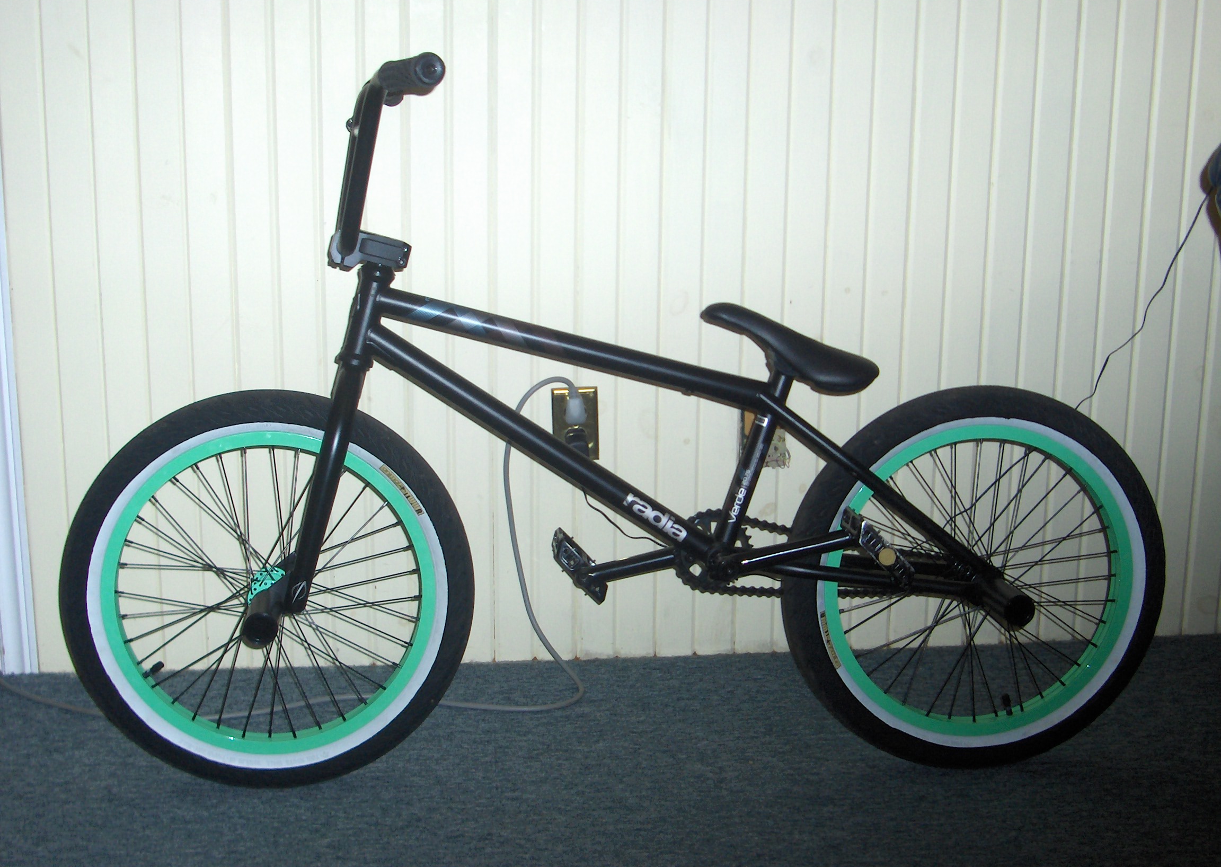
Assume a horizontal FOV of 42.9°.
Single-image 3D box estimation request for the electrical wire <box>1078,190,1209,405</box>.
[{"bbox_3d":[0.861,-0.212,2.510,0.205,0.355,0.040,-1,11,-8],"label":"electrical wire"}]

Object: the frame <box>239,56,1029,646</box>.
[{"bbox_3d":[0.025,-0.121,2.006,0.965,0.675,0.740,0,11,-6],"label":"frame"}]

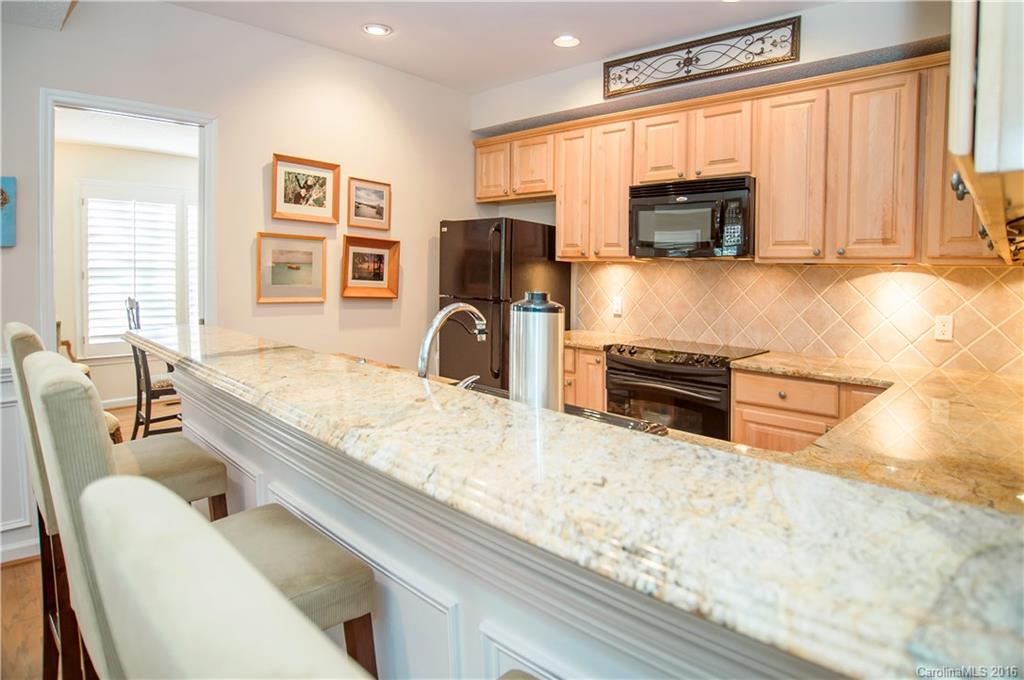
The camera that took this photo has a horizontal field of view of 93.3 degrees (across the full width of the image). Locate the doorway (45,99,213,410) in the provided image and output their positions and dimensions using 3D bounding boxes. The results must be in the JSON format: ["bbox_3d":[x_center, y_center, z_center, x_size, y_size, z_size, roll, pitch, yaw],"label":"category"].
[{"bbox_3d":[-2.030,-0.100,2.650,0.150,2.200,0.800,5,5,43],"label":"doorway"}]

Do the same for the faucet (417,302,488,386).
[{"bbox_3d":[-0.150,0.070,1.440,0.100,0.360,0.240,5,5,42],"label":"faucet"}]

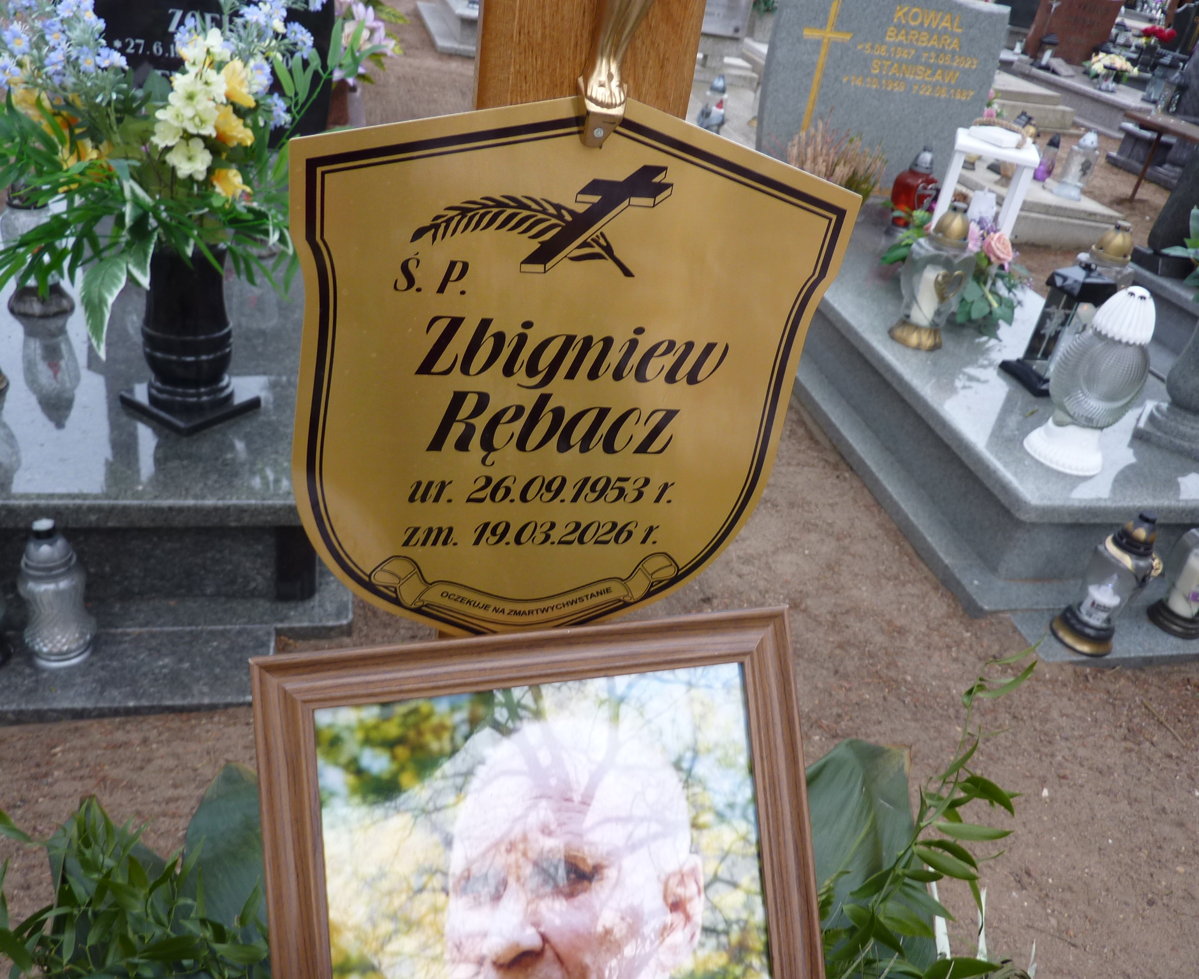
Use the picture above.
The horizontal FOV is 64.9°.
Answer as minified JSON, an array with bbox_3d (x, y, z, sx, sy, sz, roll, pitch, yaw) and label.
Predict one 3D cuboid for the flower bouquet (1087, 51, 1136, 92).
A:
[{"bbox_3d":[4.666,-3.810,8.600,0.410,0.340,0.330,1,32,-14],"label":"flower bouquet"}]

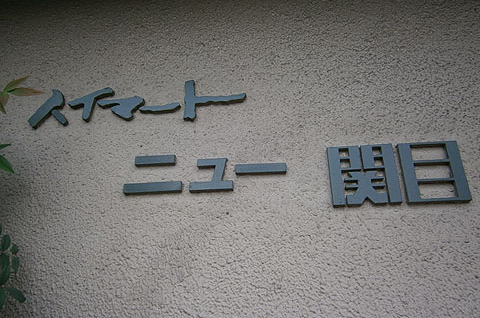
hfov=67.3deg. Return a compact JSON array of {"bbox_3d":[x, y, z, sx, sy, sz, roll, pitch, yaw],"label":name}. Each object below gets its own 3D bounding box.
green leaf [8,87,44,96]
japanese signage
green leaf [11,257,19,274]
[{"bbox_3d":[-0.663,-0.210,1.120,0.112,0.028,0.030,-3,-20,3],"label":"green leaf"},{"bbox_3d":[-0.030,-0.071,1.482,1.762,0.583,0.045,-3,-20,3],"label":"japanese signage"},{"bbox_3d":[-0.730,0.346,1.170,0.026,0.052,0.020,-3,-20,3],"label":"green leaf"}]

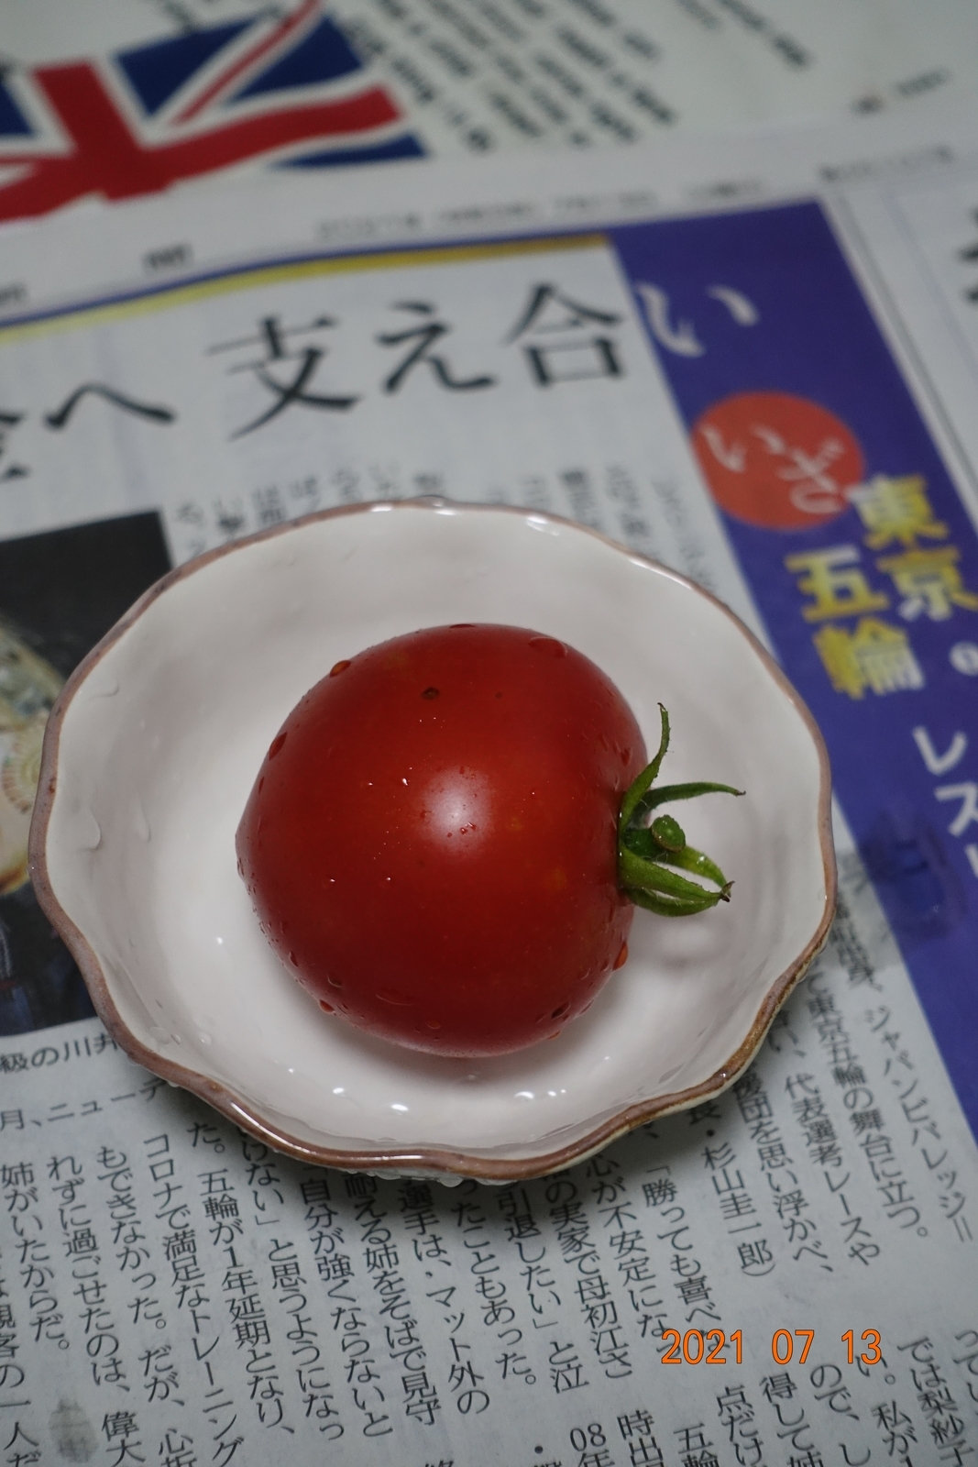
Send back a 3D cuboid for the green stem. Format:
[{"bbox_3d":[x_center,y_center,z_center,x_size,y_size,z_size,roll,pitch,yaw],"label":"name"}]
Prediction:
[{"bbox_3d":[0.019,0.008,0.290,0.015,0.017,0.021,2,92,28],"label":"green stem"}]

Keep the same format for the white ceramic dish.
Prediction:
[{"bbox_3d":[-0.006,0.014,0.316,0.086,0.026,0.086,1,56,-2],"label":"white ceramic dish"}]

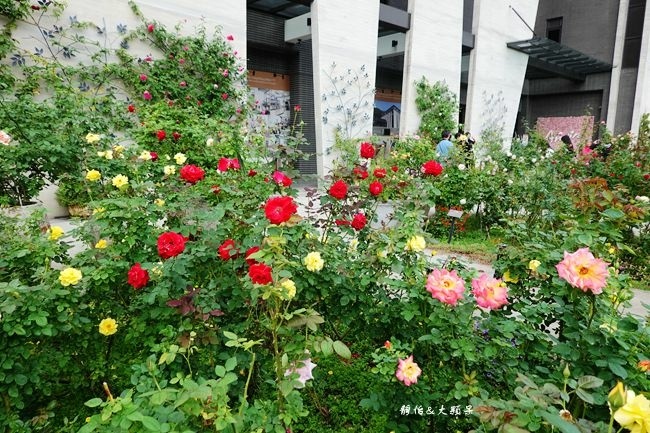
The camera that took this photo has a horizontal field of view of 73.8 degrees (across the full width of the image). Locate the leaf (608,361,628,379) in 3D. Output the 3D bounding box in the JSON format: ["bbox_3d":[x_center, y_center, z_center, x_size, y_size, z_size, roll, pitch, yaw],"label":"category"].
[{"bbox_3d":[0.745,0.391,1.100,0.060,0.010,0.032,23,53,28],"label":"leaf"}]

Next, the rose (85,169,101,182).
[{"bbox_3d":[-1.181,-0.208,2.200,0.077,0.068,0.070,-5,11,-28],"label":"rose"}]

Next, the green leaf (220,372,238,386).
[{"bbox_3d":[-0.313,0.534,1.420,0.056,0.044,0.035,-2,10,-13],"label":"green leaf"}]

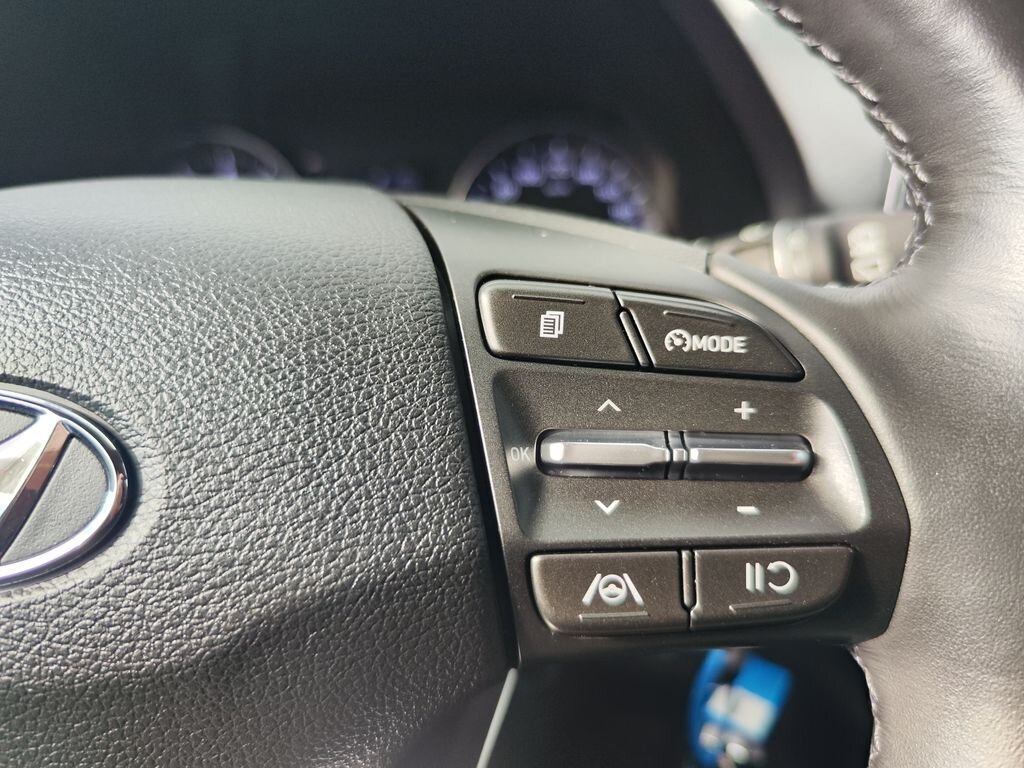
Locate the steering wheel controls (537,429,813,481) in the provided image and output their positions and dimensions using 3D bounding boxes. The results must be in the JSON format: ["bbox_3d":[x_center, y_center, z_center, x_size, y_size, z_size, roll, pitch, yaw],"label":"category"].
[{"bbox_3d":[0.028,0.012,0.118,0.048,0.008,0.006,1,-7,1],"label":"steering wheel controls"}]

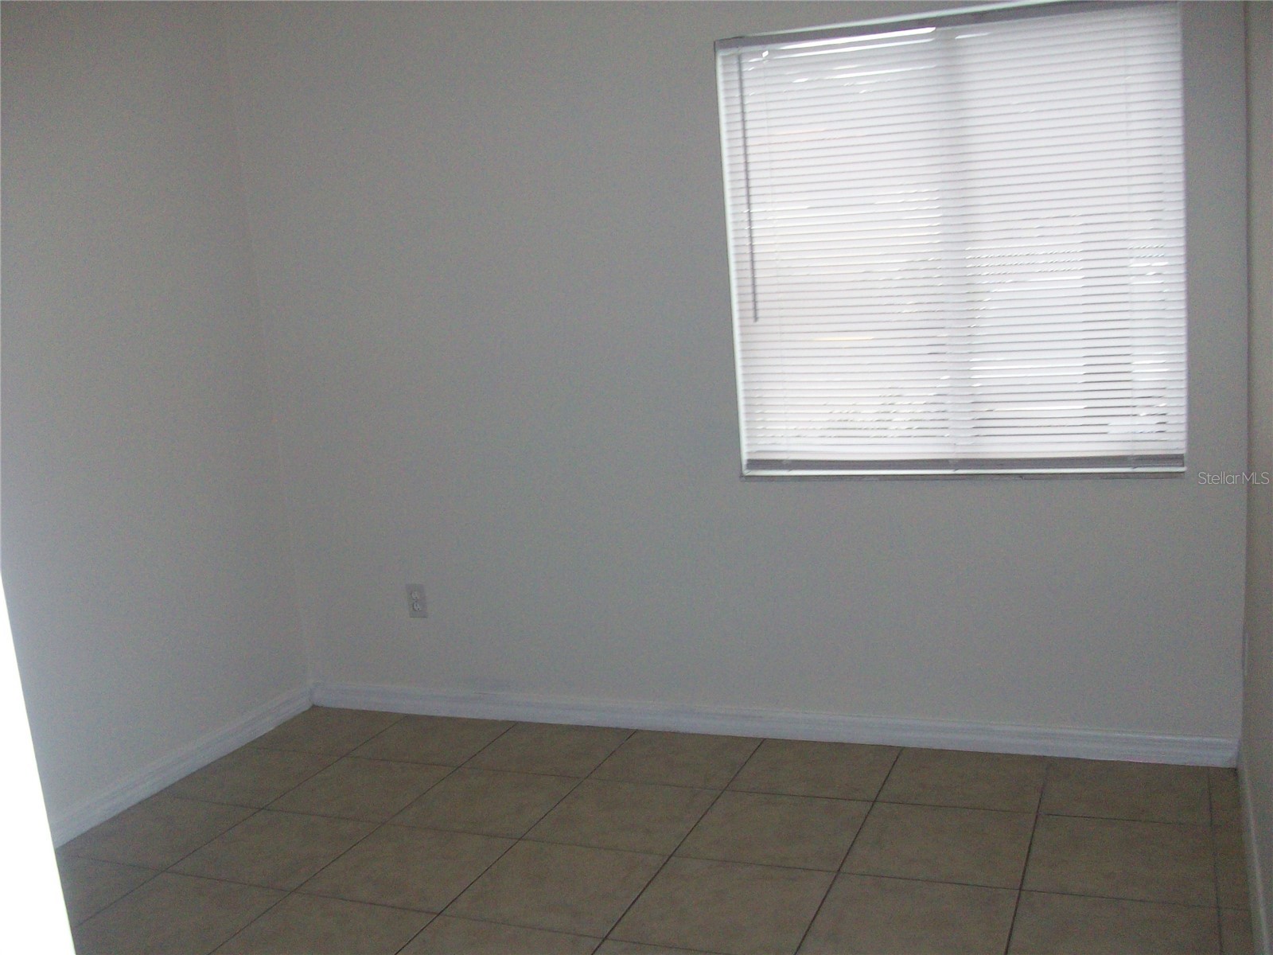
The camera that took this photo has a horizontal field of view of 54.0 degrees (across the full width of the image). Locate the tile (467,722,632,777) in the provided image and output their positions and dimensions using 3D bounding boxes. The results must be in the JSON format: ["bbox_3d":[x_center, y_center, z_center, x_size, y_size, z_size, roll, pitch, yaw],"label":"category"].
[{"bbox_3d":[-0.262,0.832,3.820,0.406,0.010,0.386,-1,9,22],"label":"tile"}]

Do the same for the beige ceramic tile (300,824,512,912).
[{"bbox_3d":[-0.573,0.989,3.175,0.414,0.010,0.414,-1,9,22],"label":"beige ceramic tile"}]

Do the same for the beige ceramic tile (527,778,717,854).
[{"bbox_3d":[-0.027,0.918,3.394,0.414,0.010,0.414,-1,9,22],"label":"beige ceramic tile"}]

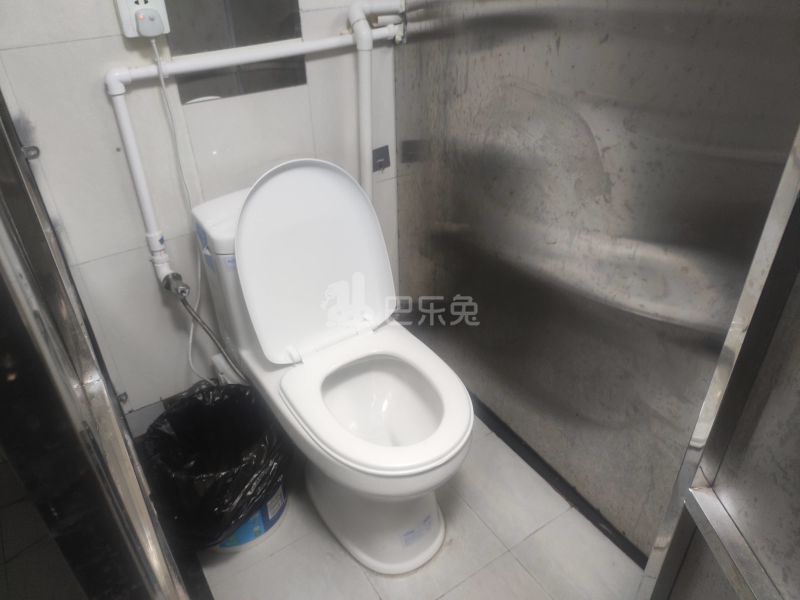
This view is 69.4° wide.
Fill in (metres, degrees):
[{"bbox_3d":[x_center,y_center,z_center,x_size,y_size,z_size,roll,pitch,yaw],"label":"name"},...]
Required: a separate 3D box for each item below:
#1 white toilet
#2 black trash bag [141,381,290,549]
[{"bbox_3d":[-0.133,0.111,1.269,0.375,0.816,0.745,-21,41,-26],"label":"white toilet"},{"bbox_3d":[-0.412,0.390,1.361,0.280,0.290,0.280,-22,42,-26],"label":"black trash bag"}]

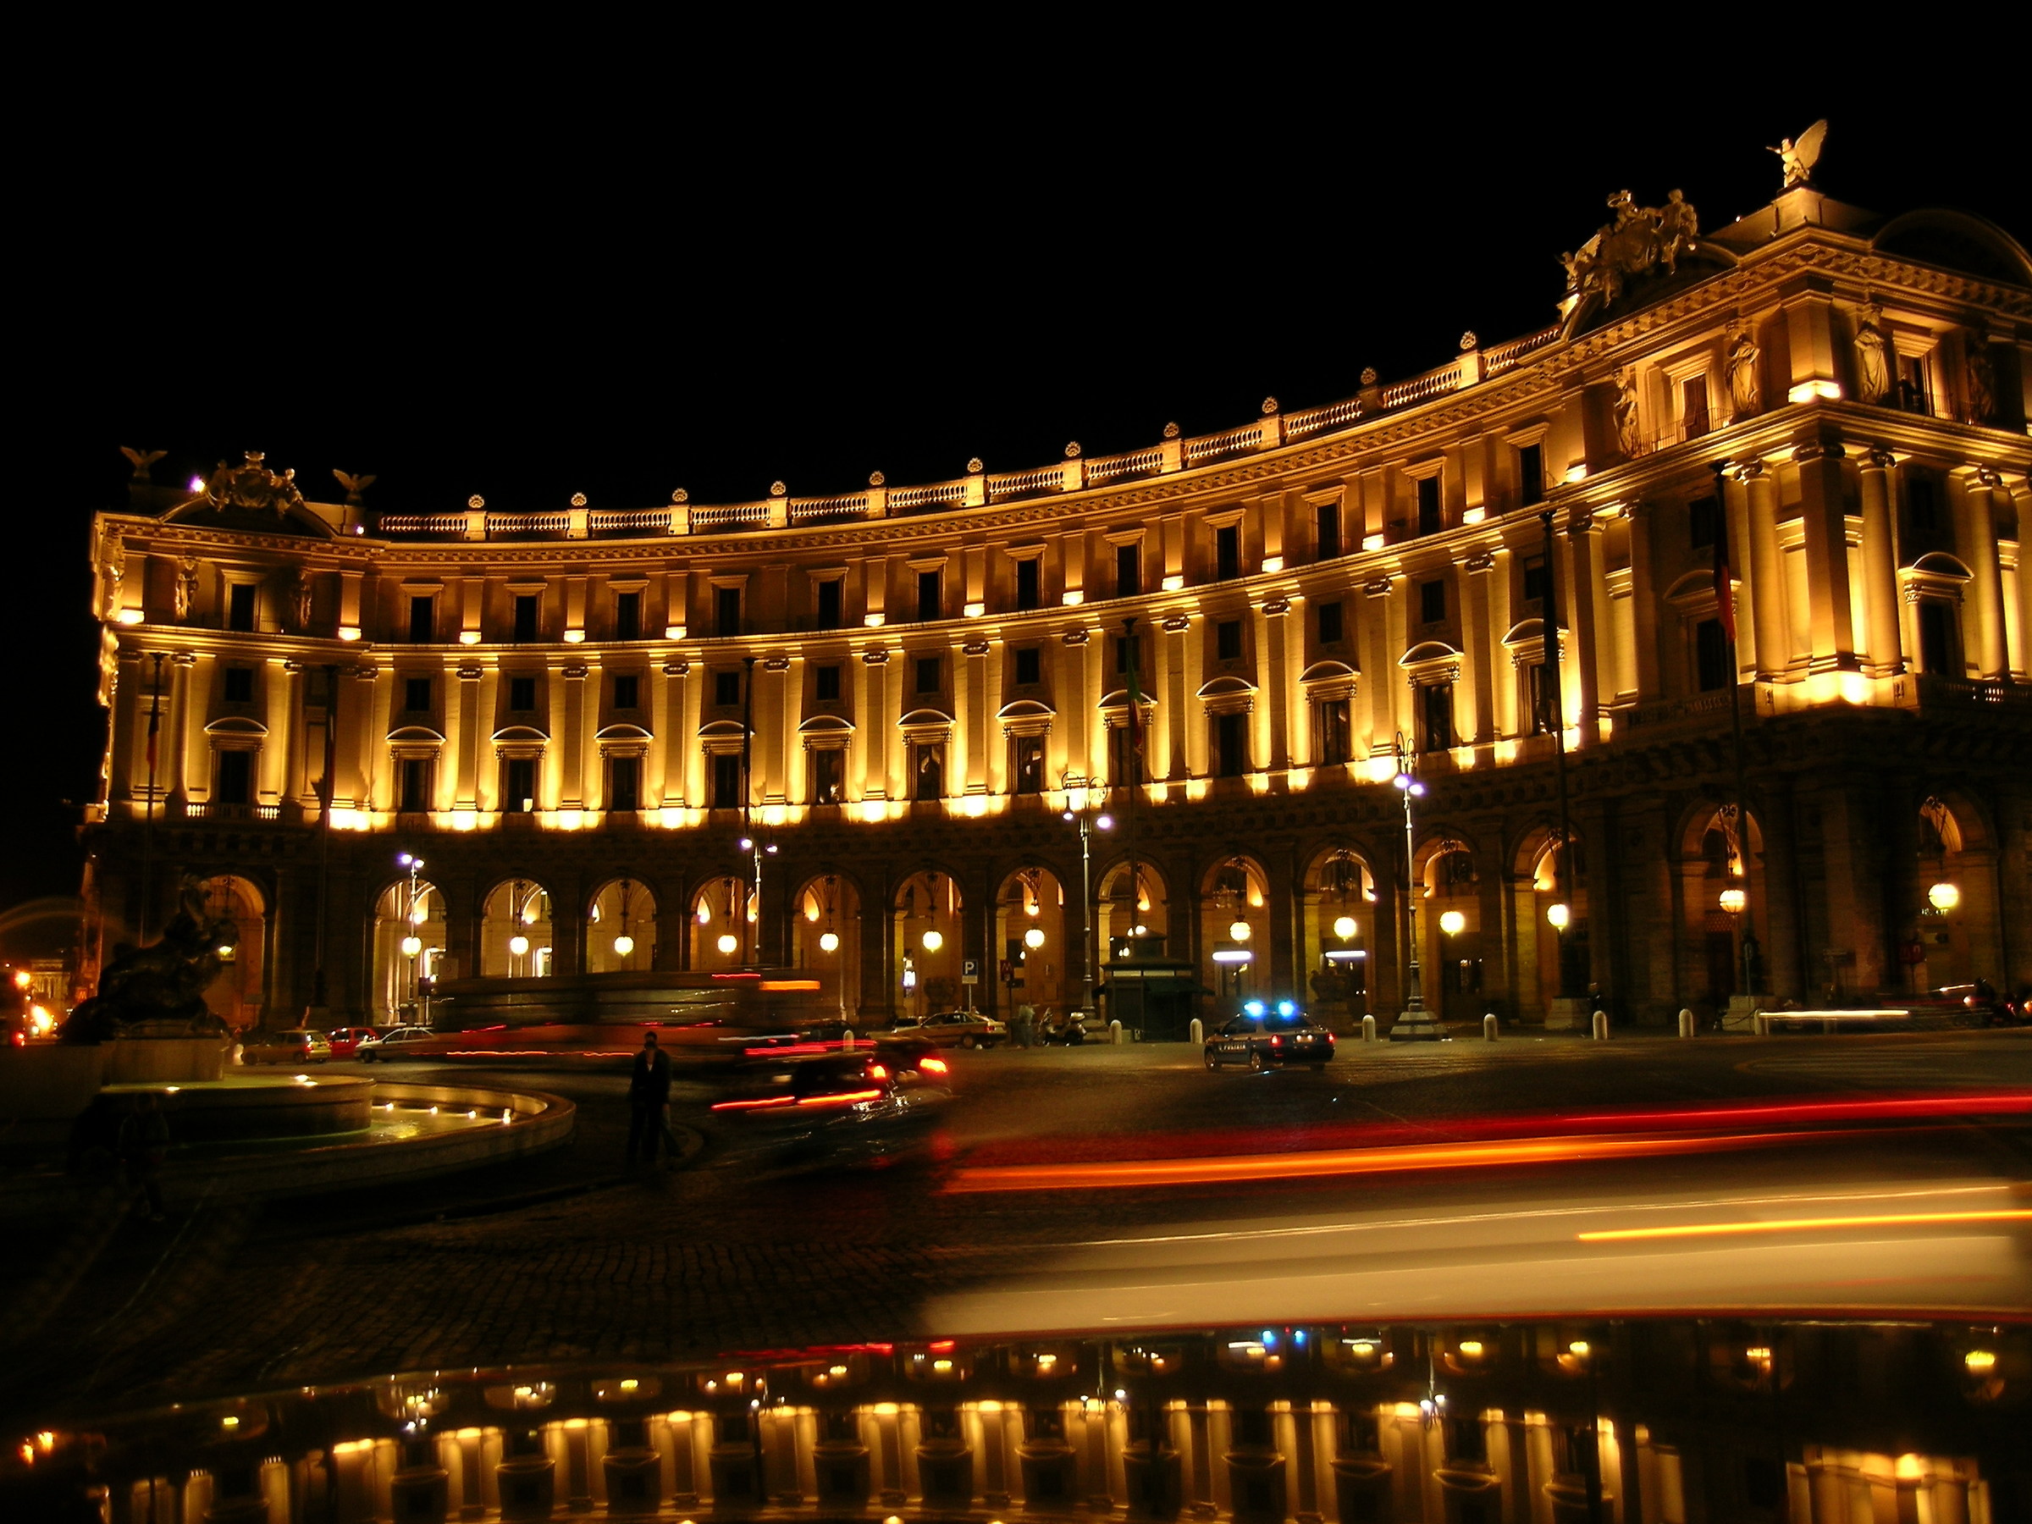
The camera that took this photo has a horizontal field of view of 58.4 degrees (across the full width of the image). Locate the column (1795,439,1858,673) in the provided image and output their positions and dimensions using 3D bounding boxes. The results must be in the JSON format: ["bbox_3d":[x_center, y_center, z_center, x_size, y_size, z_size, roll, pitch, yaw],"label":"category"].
[{"bbox_3d":[27.775,-7.114,62.216,1.200,8.160,1.200,3,-8,-26],"label":"column"}]

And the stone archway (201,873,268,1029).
[{"bbox_3d":[-43.582,10.550,100.653,4.150,8.680,1.300,3,-8,-27],"label":"stone archway"}]

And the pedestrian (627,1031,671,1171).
[{"bbox_3d":[-4.615,4.255,22.900,0.540,1.740,0.400,0,-7,-7],"label":"pedestrian"}]

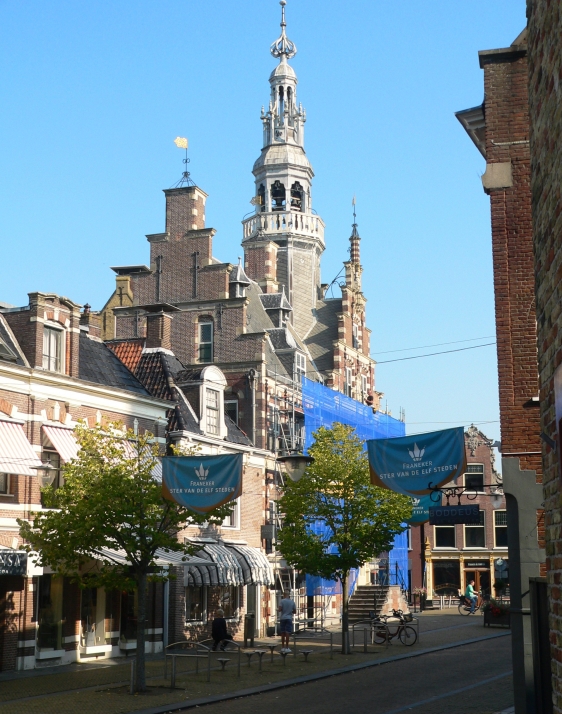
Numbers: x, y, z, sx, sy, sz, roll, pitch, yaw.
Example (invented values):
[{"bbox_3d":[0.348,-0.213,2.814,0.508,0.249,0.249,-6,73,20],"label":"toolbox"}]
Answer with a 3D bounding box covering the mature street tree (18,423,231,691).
[{"bbox_3d":[-3.386,4.200,23.540,4.500,5.650,4.300,0,-11,0],"label":"mature street tree"}]

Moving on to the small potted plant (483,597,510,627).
[{"bbox_3d":[9.160,10.643,46.115,1.300,1.250,1.100,-5,-12,26],"label":"small potted plant"}]

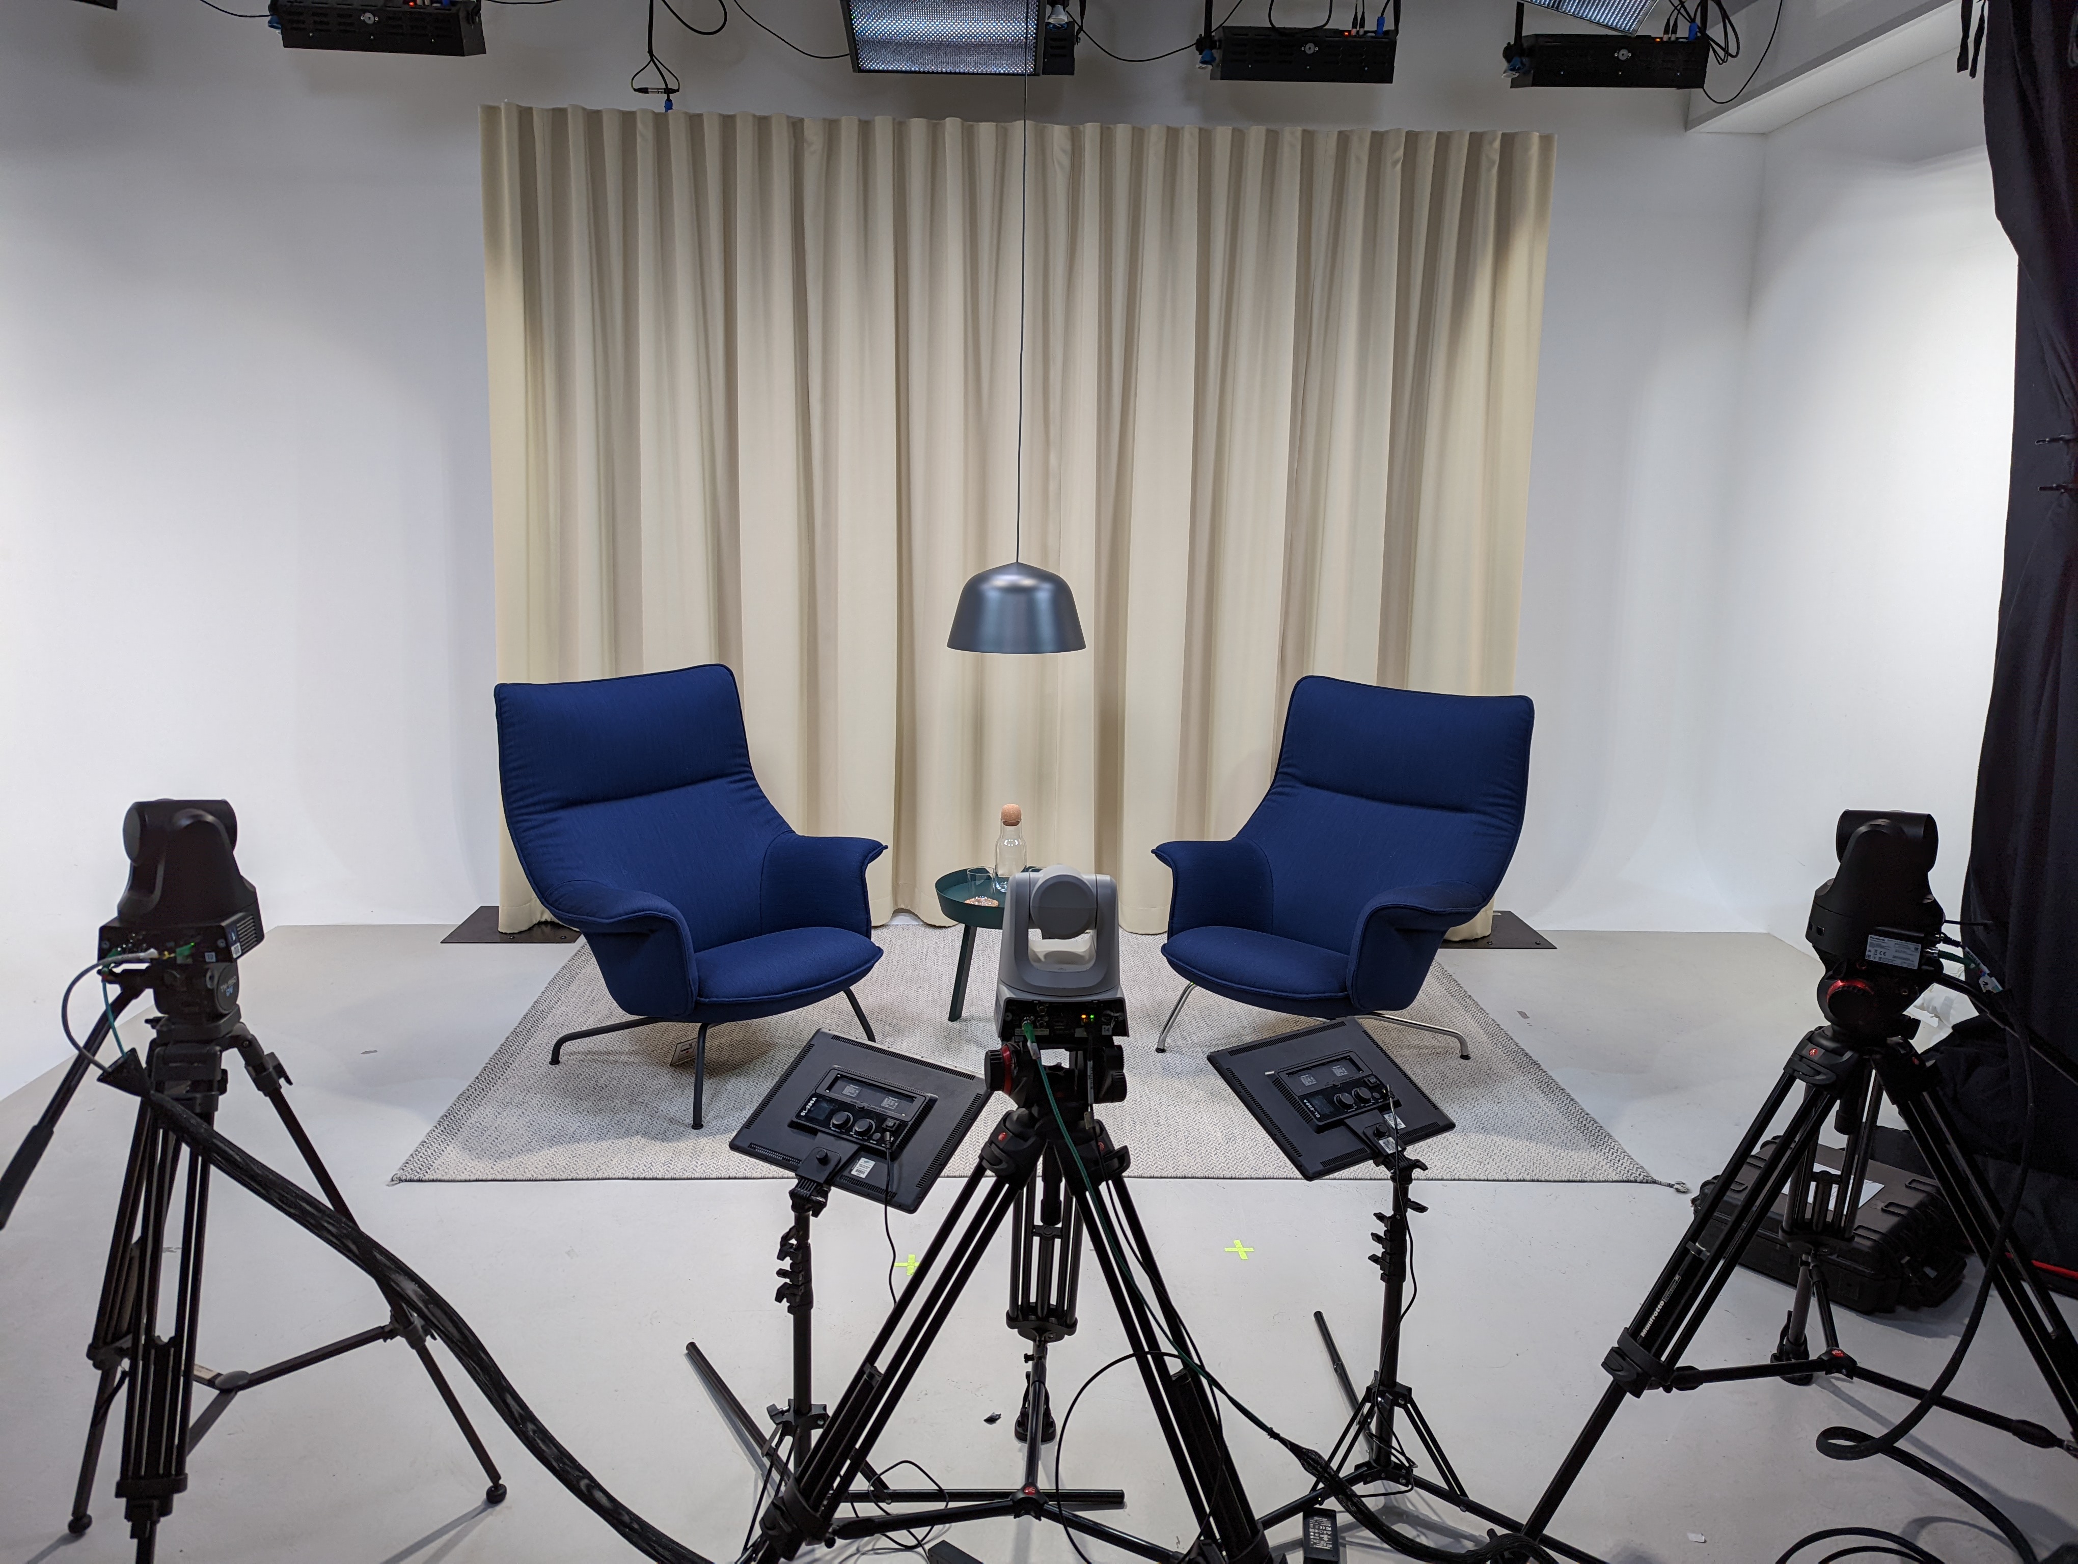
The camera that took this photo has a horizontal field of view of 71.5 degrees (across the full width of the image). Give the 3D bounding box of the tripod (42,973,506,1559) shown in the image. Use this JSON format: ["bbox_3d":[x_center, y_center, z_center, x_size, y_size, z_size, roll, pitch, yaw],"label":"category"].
[{"bbox_3d":[-1.134,0.717,1.933,0.680,0.960,0.630,0,11,-6],"label":"tripod"}]

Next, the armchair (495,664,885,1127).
[{"bbox_3d":[-0.930,0.263,4.018,0.890,1.040,0.730,12,15,42],"label":"armchair"}]

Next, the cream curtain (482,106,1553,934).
[{"bbox_3d":[-0.094,-0.828,5.066,3.590,2.780,0.220,1,11,-3],"label":"cream curtain"}]

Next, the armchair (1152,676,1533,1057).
[{"bbox_3d":[0.828,0.281,4.101,0.730,1.040,0.890,10,15,39],"label":"armchair"}]

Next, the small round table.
[{"bbox_3d":[-0.086,0.529,4.247,0.440,0.460,0.440,1,11,0],"label":"small round table"}]

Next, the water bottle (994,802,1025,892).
[{"bbox_3d":[-0.083,0.188,4.270,0.090,0.262,0.090,1,11,0],"label":"water bottle"}]

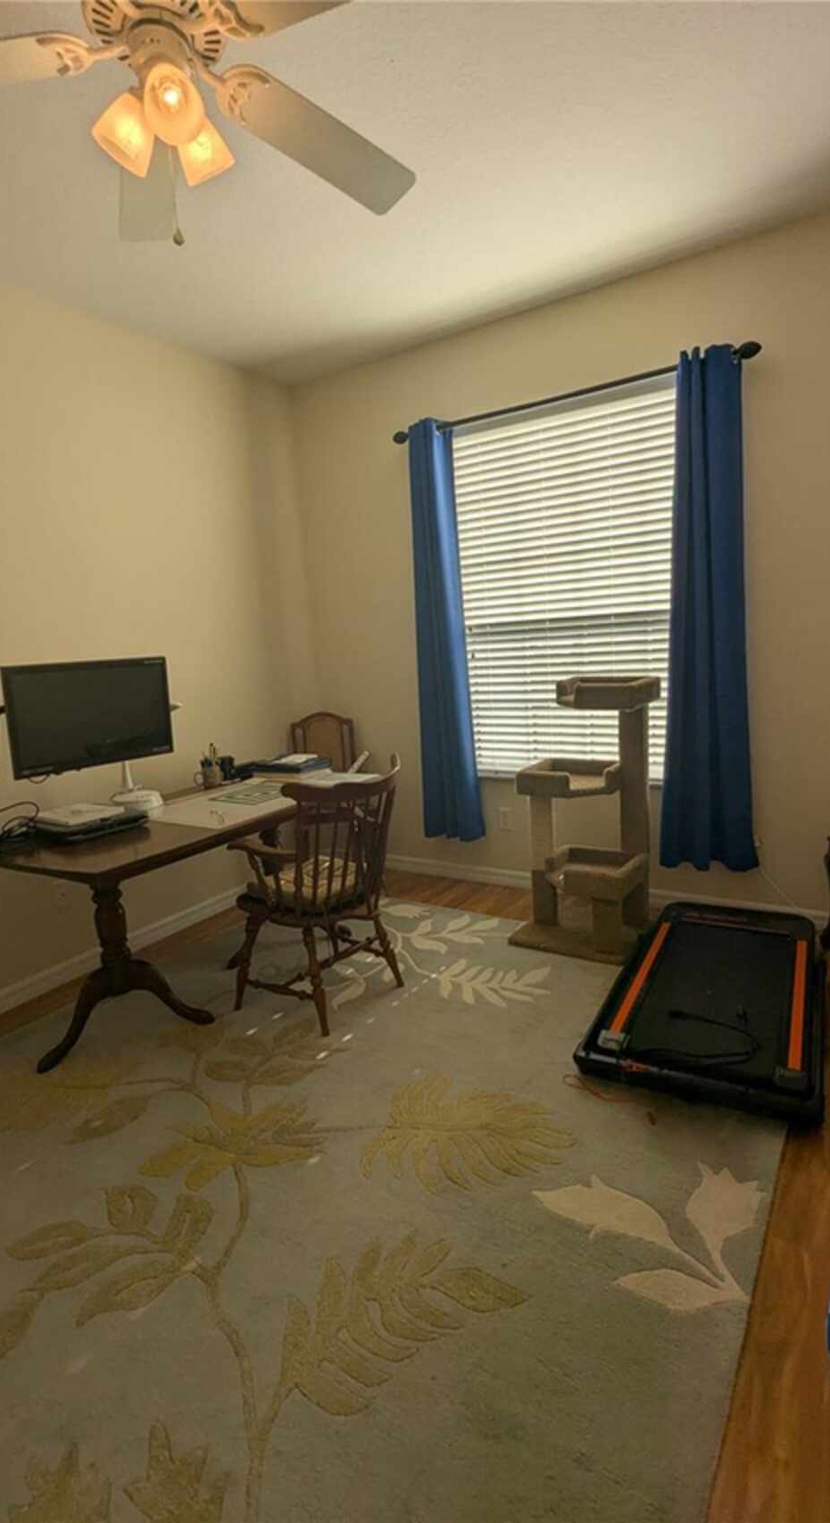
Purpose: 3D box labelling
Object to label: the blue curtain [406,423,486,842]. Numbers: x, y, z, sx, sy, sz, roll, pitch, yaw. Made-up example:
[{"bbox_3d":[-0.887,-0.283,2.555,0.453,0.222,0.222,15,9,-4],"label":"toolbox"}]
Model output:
[{"bbox_3d":[0.142,-0.623,3.606,0.373,2.126,0.120,3,12,33],"label":"blue curtain"}]

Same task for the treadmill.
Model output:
[{"bbox_3d":[1.059,0.793,2.472,0.640,0.125,1.200,2,12,30],"label":"treadmill"}]

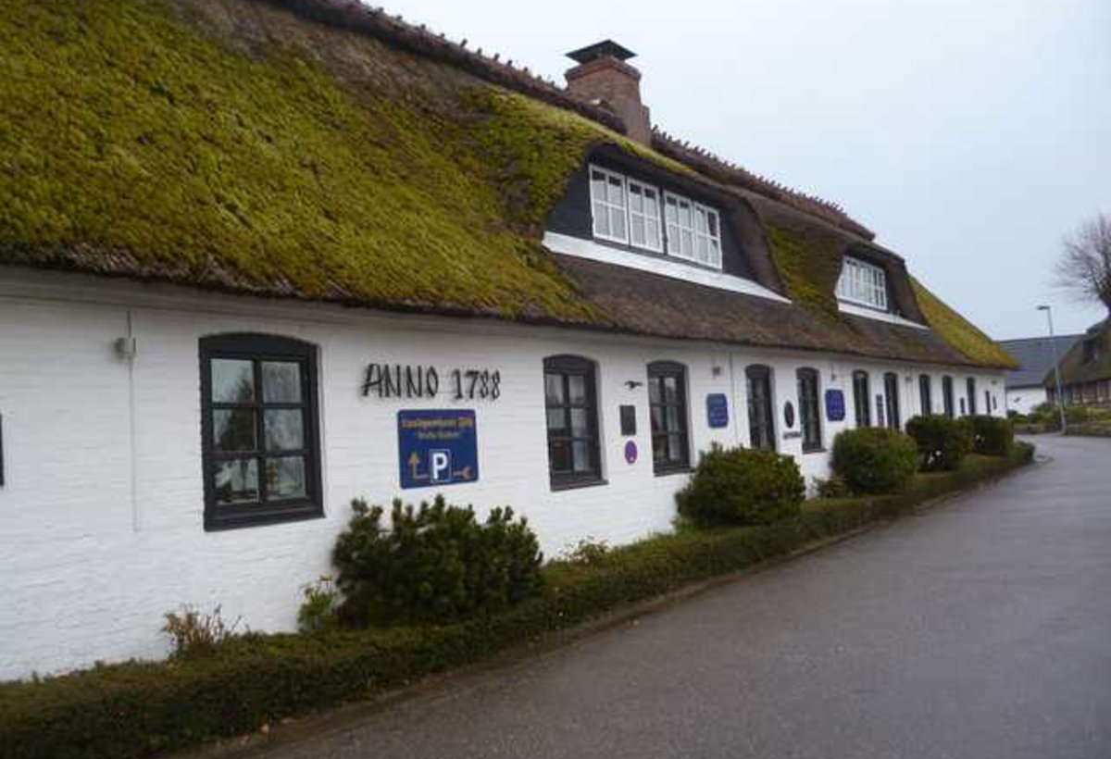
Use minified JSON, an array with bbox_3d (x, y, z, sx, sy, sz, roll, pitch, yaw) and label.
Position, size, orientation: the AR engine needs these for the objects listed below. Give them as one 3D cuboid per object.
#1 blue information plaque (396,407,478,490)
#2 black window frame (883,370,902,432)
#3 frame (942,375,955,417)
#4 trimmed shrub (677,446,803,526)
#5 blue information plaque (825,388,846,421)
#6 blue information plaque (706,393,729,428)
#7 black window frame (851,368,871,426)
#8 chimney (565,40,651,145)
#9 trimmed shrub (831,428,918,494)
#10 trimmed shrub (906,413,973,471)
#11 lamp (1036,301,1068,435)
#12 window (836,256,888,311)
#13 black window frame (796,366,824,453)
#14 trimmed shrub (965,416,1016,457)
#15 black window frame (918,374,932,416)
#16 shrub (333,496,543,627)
[{"bbox_3d":[-1.105,0.655,8.588,0.040,0.710,1.020,-6,-5,37],"label":"blue information plaque"},{"bbox_3d":[6.925,0.587,18.401,0.142,1.416,0.991,-6,-5,38],"label":"black window frame"},{"bbox_3d":[9.441,0.636,21.594,0.142,1.392,0.991,-6,-5,38],"label":"frame"},{"bbox_3d":[2.223,1.364,11.070,1.357,1.103,1.534,-6,-5,38],"label":"trimmed shrub"},{"bbox_3d":[5.322,0.502,17.010,0.040,0.560,0.860,-6,-5,37],"label":"blue information plaque"},{"bbox_3d":[2.241,0.431,12.347,0.029,0.470,0.604,-6,-5,38],"label":"blue information plaque"},{"bbox_3d":[6.225,0.576,18.410,0.100,1.500,1.060,-6,-5,37],"label":"black window frame"},{"bbox_3d":[1.060,-5.548,17.975,0.957,1.868,1.385,-6,-5,38],"label":"chimney"},{"bbox_3d":[5.277,1.365,15.049,1.180,1.109,1.298,-6,-5,38],"label":"trimmed shrub"},{"bbox_3d":[7.720,1.288,18.234,1.180,1.133,1.239,-6,-5,38],"label":"trimmed shrub"},{"bbox_3d":[26.532,-0.544,48.000,0.800,6.750,0.250,-2,-4,-18],"label":"lamp"},{"bbox_3d":[7.209,-2.286,21.290,0.150,1.050,3.650,-6,-5,37],"label":"window"},{"bbox_3d":[4.215,0.524,14.963,0.142,1.422,0.991,-6,-5,38],"label":"black window frame"},{"bbox_3d":[11.601,1.630,24.092,1.300,1.300,2.600,-6,-5,37],"label":"trimmed shrub"},{"bbox_3d":[9.006,0.641,22.035,0.100,1.500,1.060,-6,-5,37],"label":"black window frame"},{"bbox_3d":[-0.931,1.539,7.677,1.100,1.100,2.000,-6,-5,37],"label":"shrub"}]

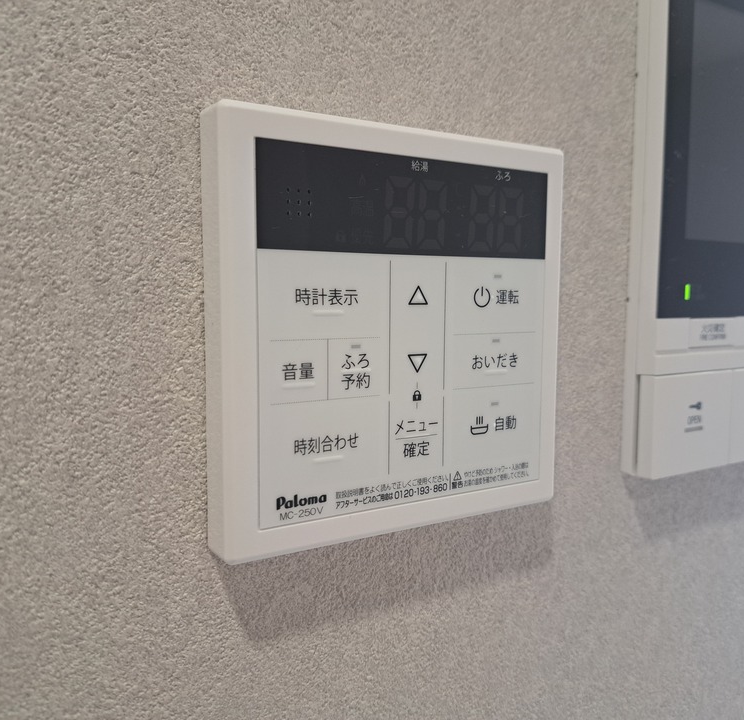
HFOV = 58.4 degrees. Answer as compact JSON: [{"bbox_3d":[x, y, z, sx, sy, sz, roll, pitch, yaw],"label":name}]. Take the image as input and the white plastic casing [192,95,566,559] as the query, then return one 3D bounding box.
[{"bbox_3d":[0.010,-0.008,0.204,0.119,0.120,0.017,-3,7,-30],"label":"white plastic casing"}]

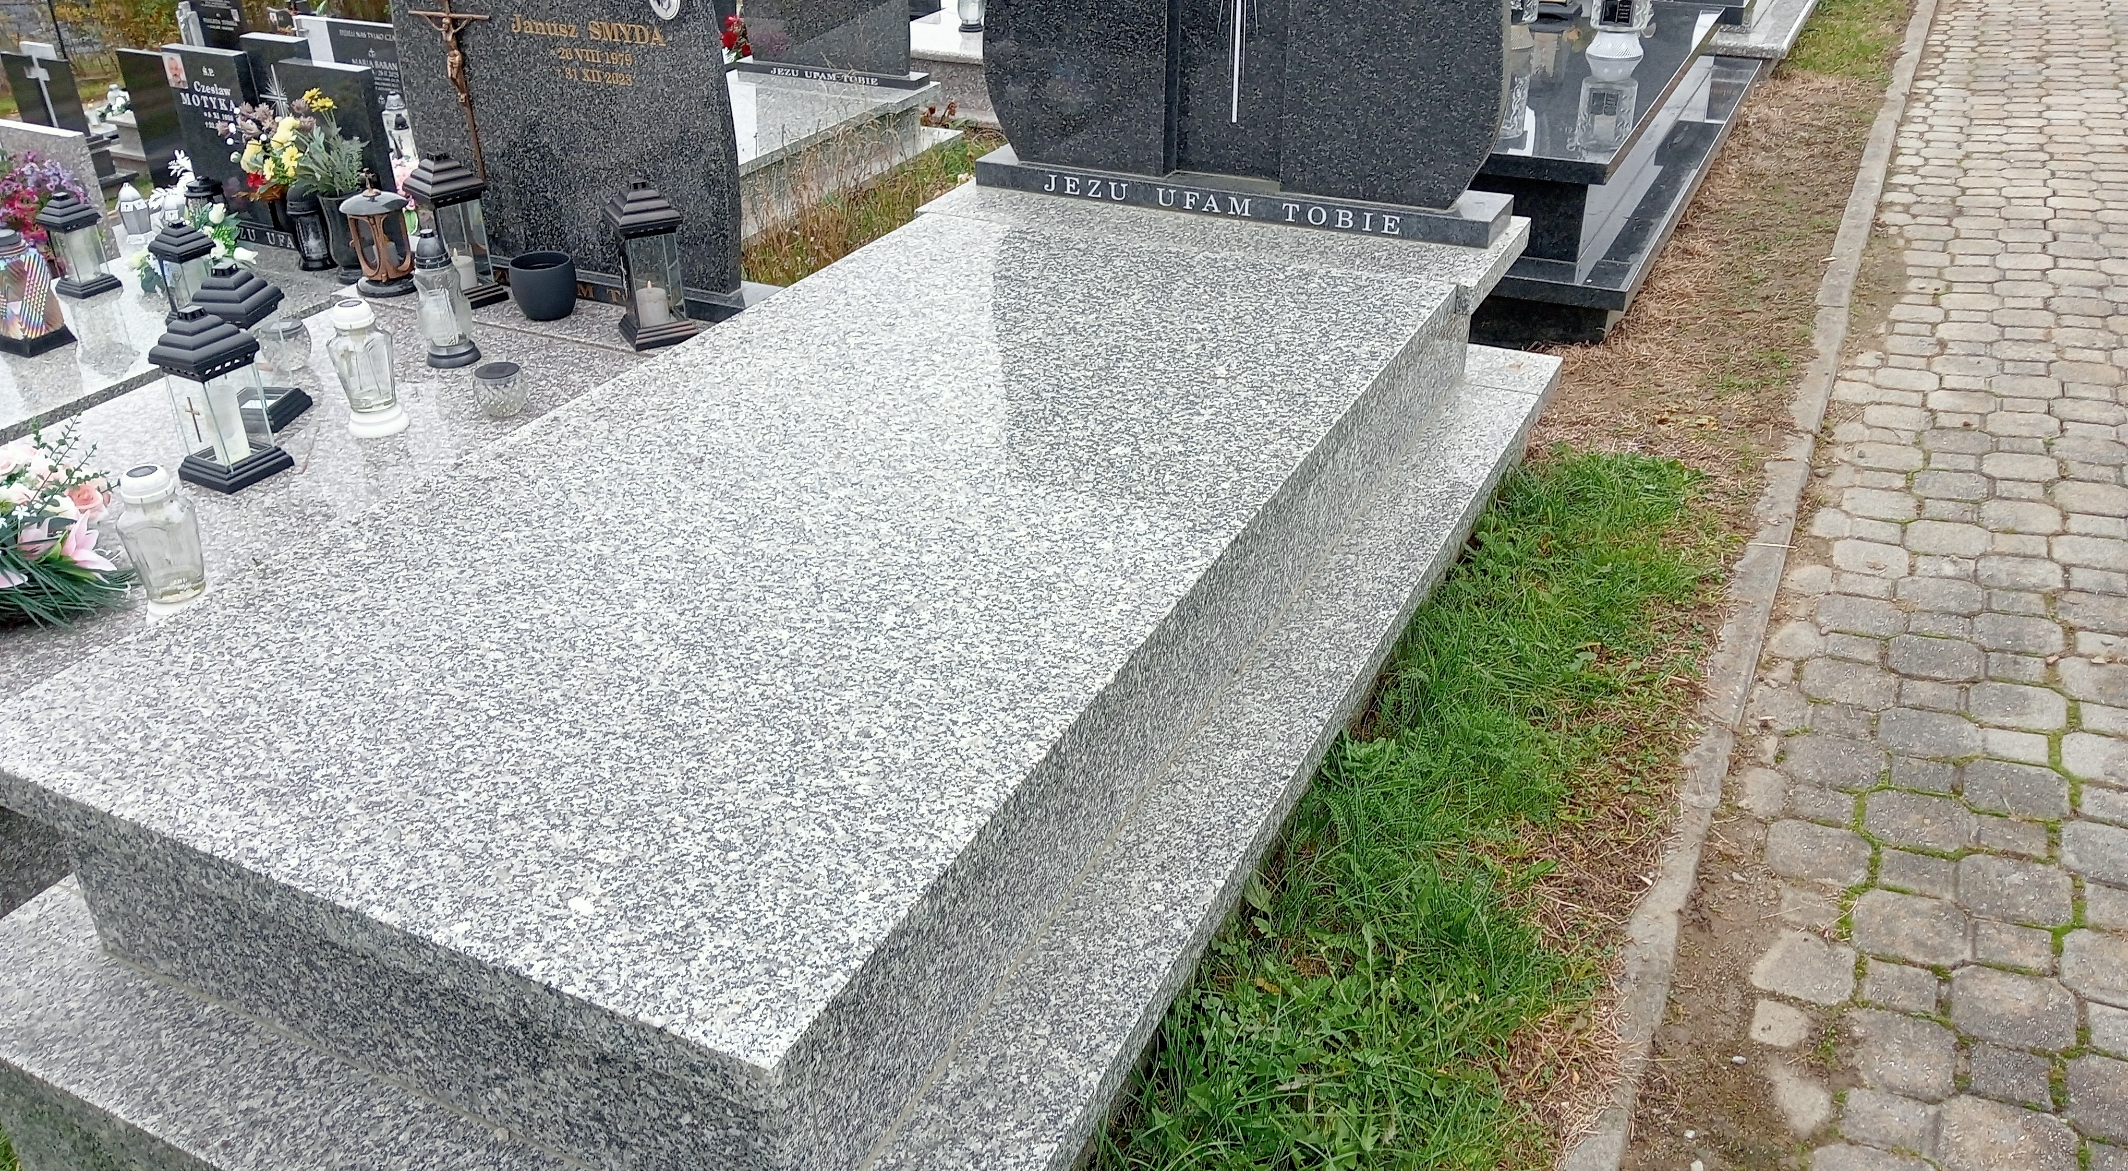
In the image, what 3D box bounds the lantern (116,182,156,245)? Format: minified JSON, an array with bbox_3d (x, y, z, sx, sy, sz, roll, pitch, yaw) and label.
[{"bbox_3d":[-2.357,-0.939,4.349,0.082,0.146,0.082,13,32,23],"label":"lantern"}]

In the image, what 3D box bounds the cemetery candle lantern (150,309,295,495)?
[{"bbox_3d":[-1.534,-0.352,3.120,0.148,0.316,0.148,16,34,27],"label":"cemetery candle lantern"}]

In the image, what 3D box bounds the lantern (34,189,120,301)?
[{"bbox_3d":[-2.308,-0.803,4.027,0.113,0.225,0.113,16,34,27],"label":"lantern"}]

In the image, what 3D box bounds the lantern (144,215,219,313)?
[{"bbox_3d":[-1.945,-0.695,3.825,0.115,0.228,0.115,16,34,27],"label":"lantern"}]

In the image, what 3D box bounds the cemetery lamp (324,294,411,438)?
[{"bbox_3d":[-1.089,-0.343,2.692,0.099,0.204,0.099,13,32,23],"label":"cemetery lamp"}]

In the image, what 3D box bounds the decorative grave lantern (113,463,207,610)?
[{"bbox_3d":[-1.135,-0.053,2.179,0.099,0.204,0.099,13,32,23],"label":"decorative grave lantern"}]

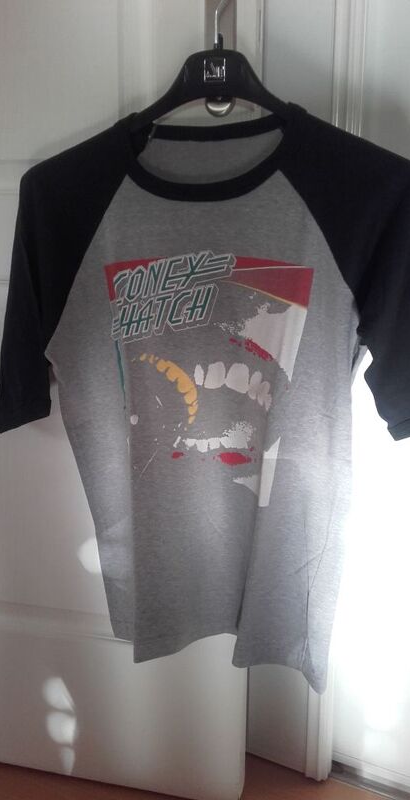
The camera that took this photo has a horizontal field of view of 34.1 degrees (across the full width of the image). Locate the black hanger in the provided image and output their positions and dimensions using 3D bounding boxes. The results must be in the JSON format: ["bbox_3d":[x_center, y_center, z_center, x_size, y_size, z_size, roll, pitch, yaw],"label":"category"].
[{"bbox_3d":[0.016,-0.380,0.773,0.415,0.208,0.045,2,11,10],"label":"black hanger"}]

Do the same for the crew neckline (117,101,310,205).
[{"bbox_3d":[0.007,-0.286,0.776,0.208,0.108,0.075,2,11,10],"label":"crew neckline"}]

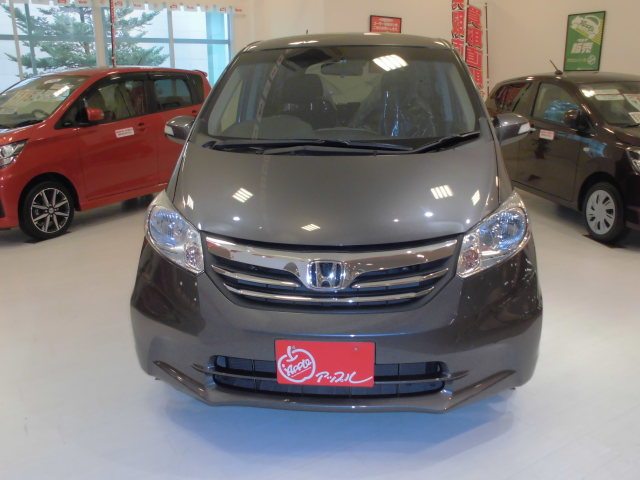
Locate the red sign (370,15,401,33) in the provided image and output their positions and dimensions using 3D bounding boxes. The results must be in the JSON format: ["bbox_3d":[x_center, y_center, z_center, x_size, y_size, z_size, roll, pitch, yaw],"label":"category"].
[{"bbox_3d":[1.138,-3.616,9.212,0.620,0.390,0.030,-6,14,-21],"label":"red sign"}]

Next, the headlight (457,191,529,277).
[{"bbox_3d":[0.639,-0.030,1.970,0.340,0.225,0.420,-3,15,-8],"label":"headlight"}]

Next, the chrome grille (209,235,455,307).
[{"bbox_3d":[0.025,0.112,1.791,0.865,0.210,0.140,1,15,5],"label":"chrome grille"}]

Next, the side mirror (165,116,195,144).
[{"bbox_3d":[-0.764,-0.610,2.996,0.215,0.160,0.140,1,15,5],"label":"side mirror"}]

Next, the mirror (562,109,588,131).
[{"bbox_3d":[2.263,-1.063,4.750,0.200,0.170,0.130,-7,16,-22],"label":"mirror"}]

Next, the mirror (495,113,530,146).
[{"bbox_3d":[1.005,-0.589,2.848,0.215,0.160,0.140,1,15,5],"label":"mirror"}]

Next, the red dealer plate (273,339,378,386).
[{"bbox_3d":[0.018,0.417,1.801,0.330,0.165,0.012,1,15,5],"label":"red dealer plate"}]

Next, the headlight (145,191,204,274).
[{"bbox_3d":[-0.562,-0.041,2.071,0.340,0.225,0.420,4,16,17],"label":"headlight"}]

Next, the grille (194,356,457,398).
[{"bbox_3d":[0.016,0.478,1.895,0.910,0.135,0.110,1,15,5],"label":"grille"}]

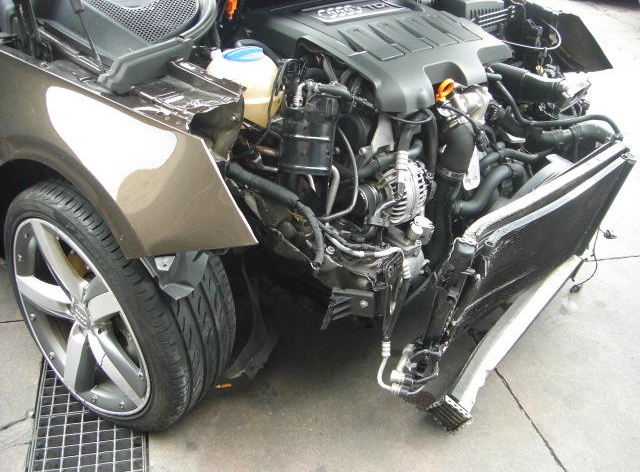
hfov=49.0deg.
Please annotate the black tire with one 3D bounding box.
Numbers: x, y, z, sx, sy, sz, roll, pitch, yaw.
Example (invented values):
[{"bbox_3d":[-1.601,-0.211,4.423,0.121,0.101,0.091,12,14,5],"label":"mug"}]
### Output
[{"bbox_3d":[-0.508,0.159,1.738,0.655,0.655,0.245,24,35,30],"label":"black tire"}]

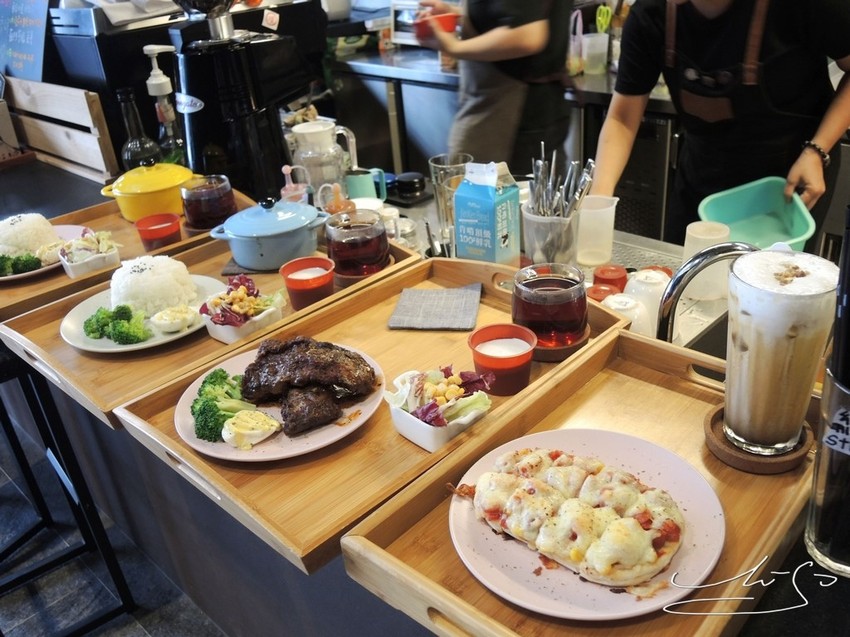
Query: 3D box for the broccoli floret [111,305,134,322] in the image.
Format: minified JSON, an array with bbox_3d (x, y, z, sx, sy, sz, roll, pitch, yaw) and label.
[{"bbox_3d":[-0.362,-0.005,0.823,0.030,0.029,0.029,-4,27,0],"label":"broccoli floret"}]

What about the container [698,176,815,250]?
[{"bbox_3d":[0.642,-0.169,1.330,0.175,0.087,0.170,-16,49,15],"label":"container"}]

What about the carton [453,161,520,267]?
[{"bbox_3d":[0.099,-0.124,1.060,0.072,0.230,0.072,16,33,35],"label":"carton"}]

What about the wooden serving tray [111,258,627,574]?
[{"bbox_3d":[-0.038,0.046,0.710,0.302,0.040,0.456,20,36,40],"label":"wooden serving tray"}]

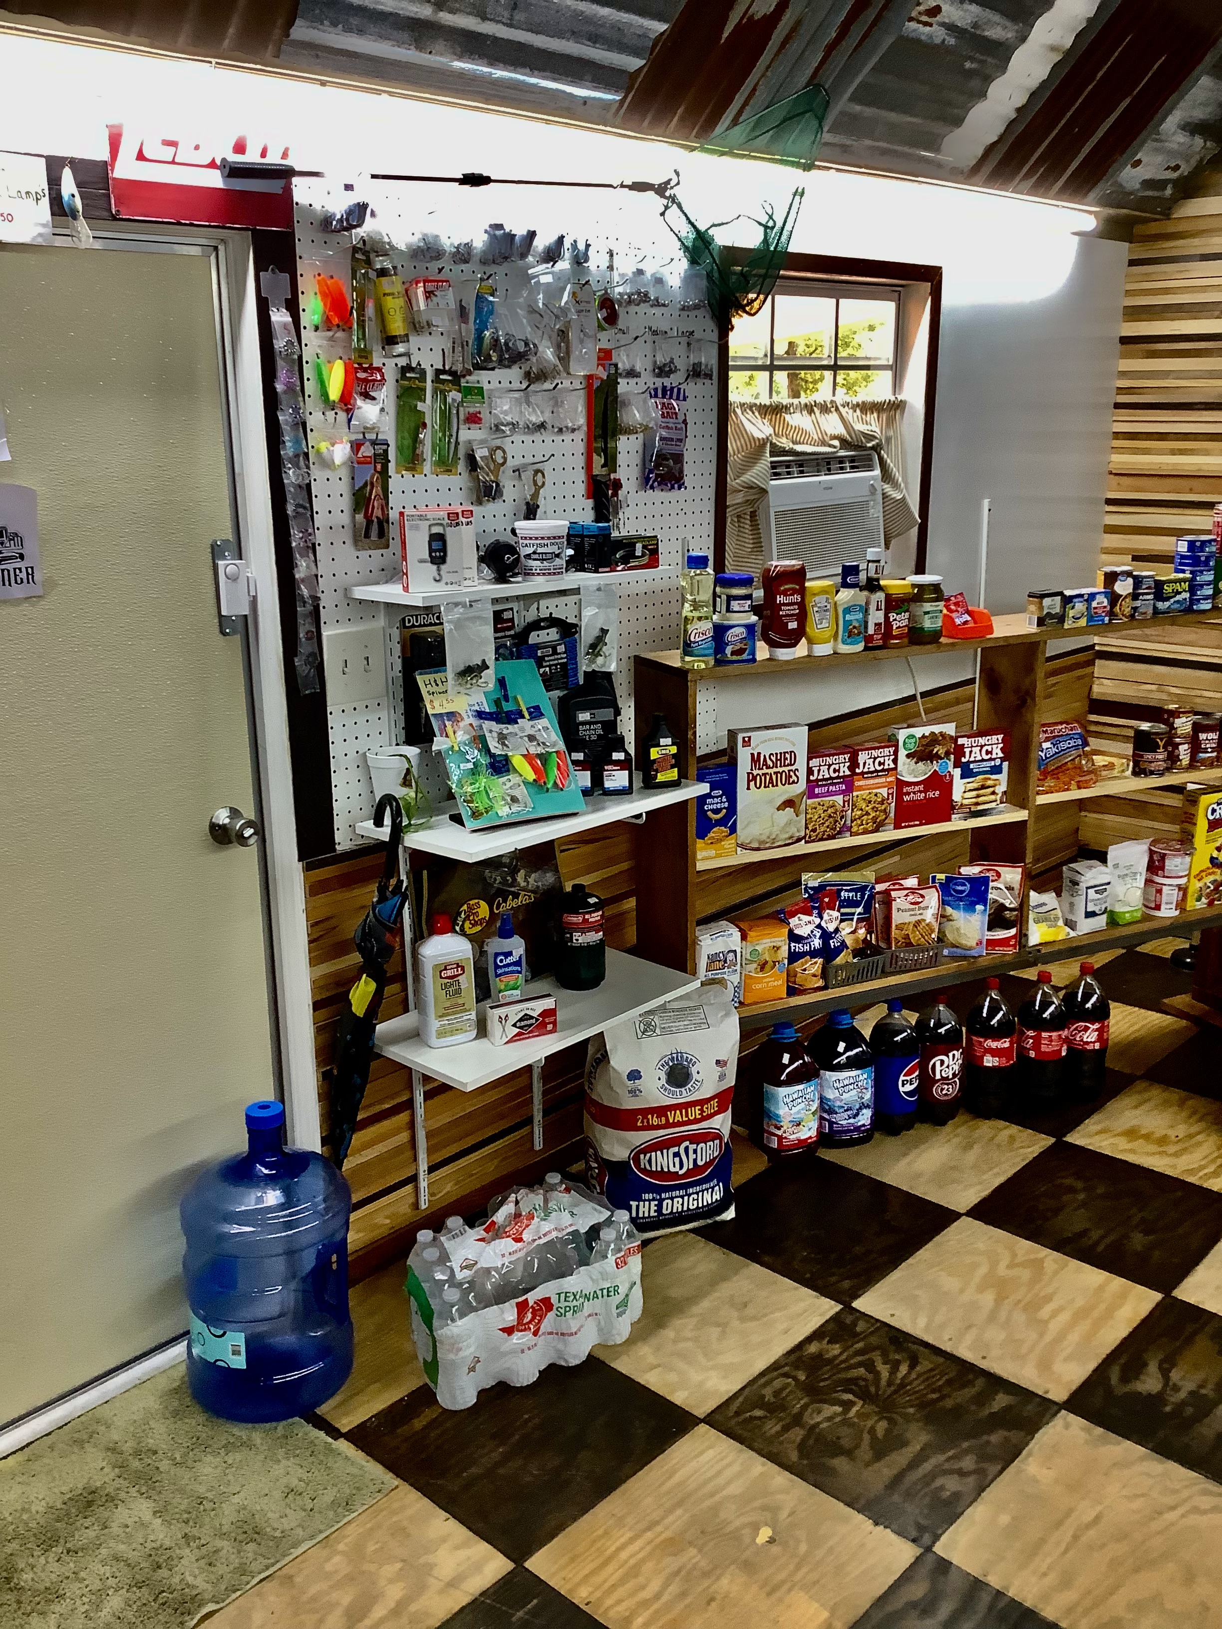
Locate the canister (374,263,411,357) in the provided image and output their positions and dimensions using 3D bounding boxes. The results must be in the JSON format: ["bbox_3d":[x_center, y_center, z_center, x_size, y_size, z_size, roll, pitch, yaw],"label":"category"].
[{"bbox_3d":[-0.352,-0.810,2.331,0.044,0.155,0.038,-13,17,-19],"label":"canister"}]

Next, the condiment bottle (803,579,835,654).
[{"bbox_3d":[0.417,-0.390,2.897,0.065,0.145,0.043,-8,17,-24],"label":"condiment bottle"}]

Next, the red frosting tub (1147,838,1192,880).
[{"bbox_3d":[1.317,0.108,3.440,0.099,0.078,0.099,-1,16,0],"label":"red frosting tub"}]

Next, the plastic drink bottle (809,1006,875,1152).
[{"bbox_3d":[0.508,0.561,3.190,0.145,0.297,0.145,-2,16,-5],"label":"plastic drink bottle"}]

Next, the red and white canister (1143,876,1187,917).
[{"bbox_3d":[1.356,0.197,3.581,0.099,0.083,0.099,-1,16,0],"label":"red and white canister"}]

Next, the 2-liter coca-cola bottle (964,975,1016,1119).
[{"bbox_3d":[0.850,0.514,3.244,0.108,0.315,0.108,-1,16,-2],"label":"2-liter coca-cola bottle"}]

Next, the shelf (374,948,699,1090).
[{"bbox_3d":[-0.141,0.369,2.755,0.300,0.017,0.606,14,21,41],"label":"shelf"}]

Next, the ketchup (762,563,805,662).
[{"bbox_3d":[0.339,-0.400,2.850,0.089,0.188,0.056,-5,17,-16],"label":"ketchup"}]

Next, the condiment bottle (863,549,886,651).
[{"bbox_3d":[0.541,-0.445,3.002,0.058,0.200,0.055,-2,16,-6],"label":"condiment bottle"}]

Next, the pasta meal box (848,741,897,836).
[{"bbox_3d":[0.544,-0.056,3.068,0.112,0.187,0.043,-8,17,-23],"label":"pasta meal box"}]

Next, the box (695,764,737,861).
[{"bbox_3d":[0.203,-0.005,2.888,0.091,0.181,0.033,-8,17,-24],"label":"box"}]

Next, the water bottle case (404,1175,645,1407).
[{"bbox_3d":[-0.164,0.803,2.528,0.420,0.205,0.272,-12,19,-35],"label":"water bottle case"}]

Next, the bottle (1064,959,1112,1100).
[{"bbox_3d":[1.102,0.496,3.369,0.111,0.312,0.111,5,16,19],"label":"bottle"}]

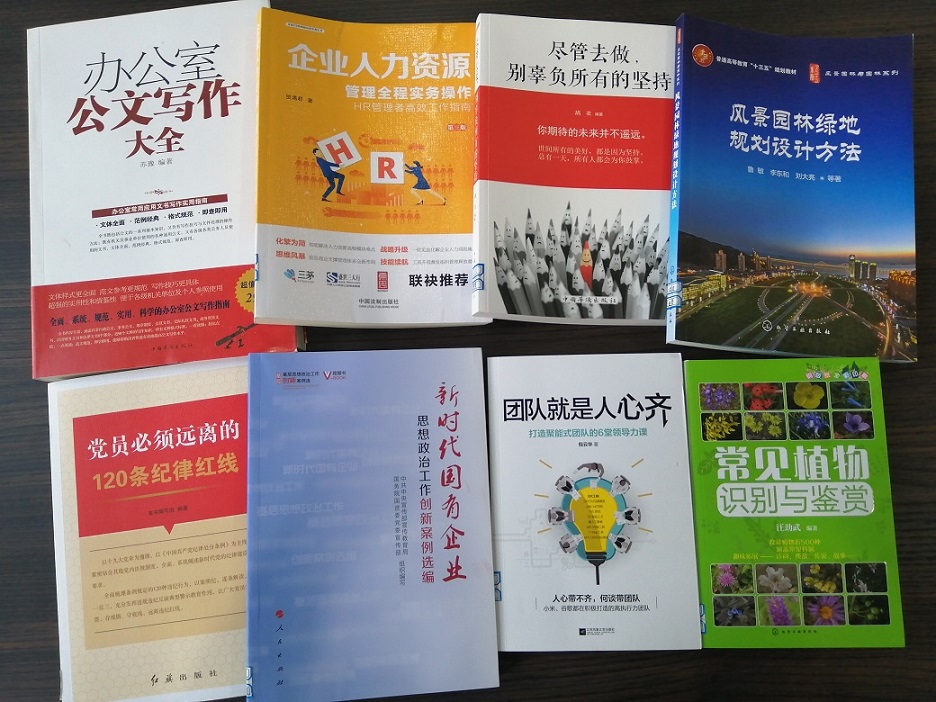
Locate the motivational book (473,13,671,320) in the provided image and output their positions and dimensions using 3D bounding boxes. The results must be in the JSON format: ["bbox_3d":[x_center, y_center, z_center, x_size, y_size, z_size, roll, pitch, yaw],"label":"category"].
[{"bbox_3d":[0.093,-0.143,0.551,0.170,0.021,0.240,1,81,-5],"label":"motivational book"}]

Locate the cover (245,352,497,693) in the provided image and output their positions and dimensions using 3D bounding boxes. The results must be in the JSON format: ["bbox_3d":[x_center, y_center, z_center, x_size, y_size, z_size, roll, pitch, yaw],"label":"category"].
[{"bbox_3d":[-0.069,0.119,0.506,0.170,0.015,0.240,-2,81,-6],"label":"cover"}]

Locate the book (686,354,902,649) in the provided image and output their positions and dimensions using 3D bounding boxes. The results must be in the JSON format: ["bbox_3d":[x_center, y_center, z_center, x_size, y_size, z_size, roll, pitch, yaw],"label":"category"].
[{"bbox_3d":[0.240,0.111,0.525,0.145,0.012,0.209,-1,82,1],"label":"book"}]

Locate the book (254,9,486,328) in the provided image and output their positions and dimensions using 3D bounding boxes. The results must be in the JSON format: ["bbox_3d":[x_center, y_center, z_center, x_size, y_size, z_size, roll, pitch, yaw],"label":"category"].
[{"bbox_3d":[-0.071,-0.142,0.548,0.174,0.023,0.245,0,81,-8],"label":"book"}]

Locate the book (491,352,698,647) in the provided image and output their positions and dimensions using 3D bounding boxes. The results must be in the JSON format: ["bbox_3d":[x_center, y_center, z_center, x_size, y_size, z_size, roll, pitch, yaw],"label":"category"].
[{"bbox_3d":[0.090,0.109,0.520,0.146,0.015,0.210,-1,81,0],"label":"book"}]

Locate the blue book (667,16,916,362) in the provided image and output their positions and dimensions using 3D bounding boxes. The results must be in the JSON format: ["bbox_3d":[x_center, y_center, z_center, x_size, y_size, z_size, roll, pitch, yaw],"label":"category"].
[{"bbox_3d":[0.253,-0.128,0.549,0.185,0.022,0.260,4,83,-2],"label":"blue book"}]

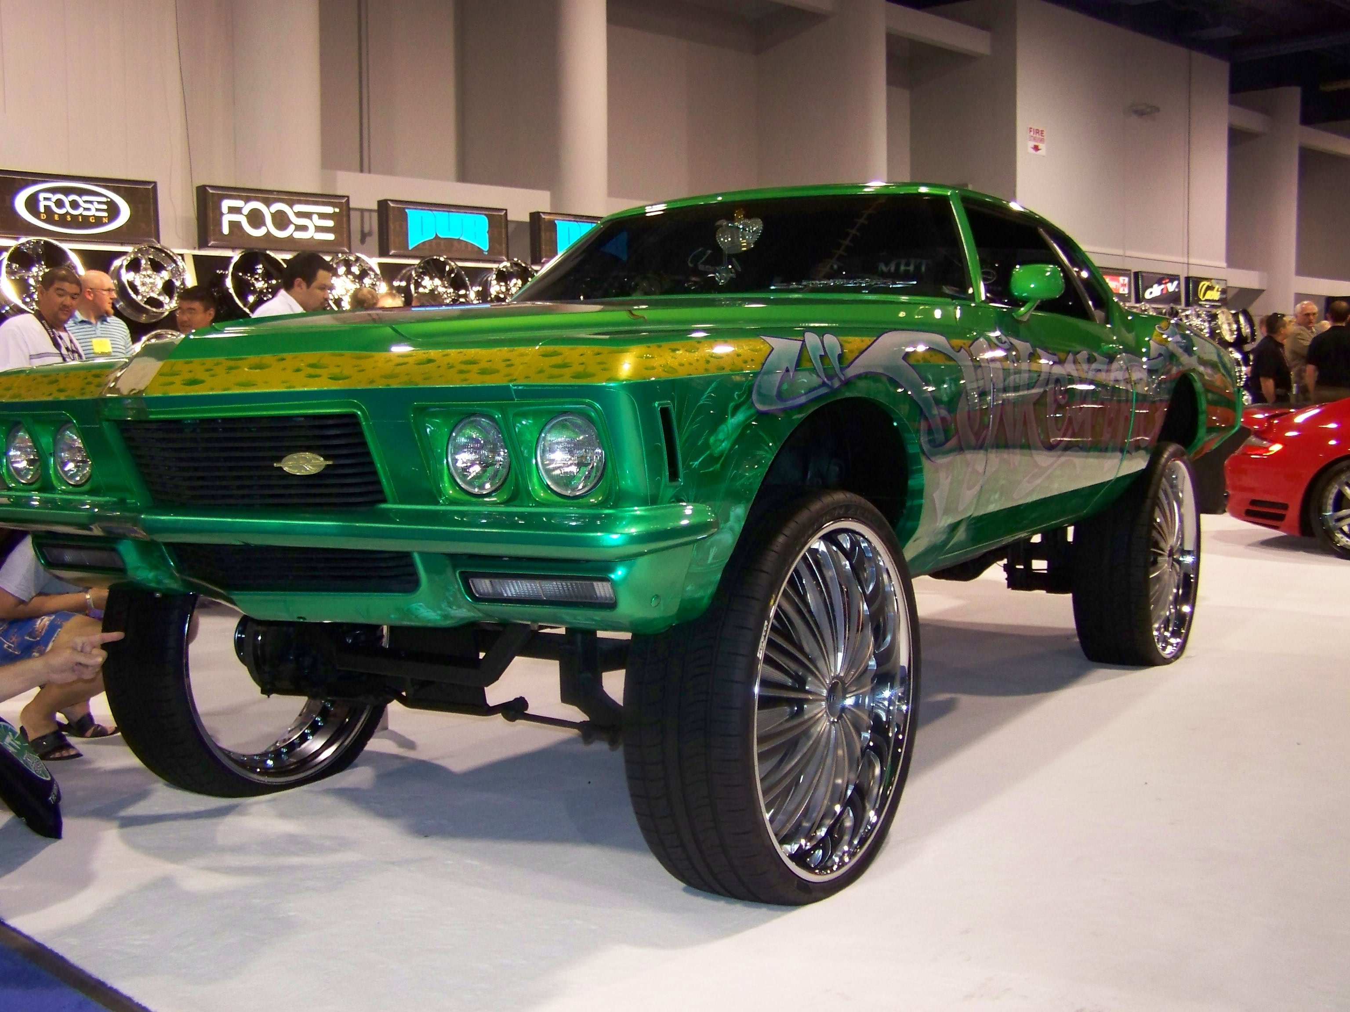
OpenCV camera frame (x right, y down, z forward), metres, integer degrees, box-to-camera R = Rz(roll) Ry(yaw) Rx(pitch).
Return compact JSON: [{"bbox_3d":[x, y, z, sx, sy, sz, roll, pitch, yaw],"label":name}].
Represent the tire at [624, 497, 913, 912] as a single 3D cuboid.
[{"bbox_3d":[0.247,0.417,3.302,0.300,0.900,0.900,2,5,32],"label":"tire"}]

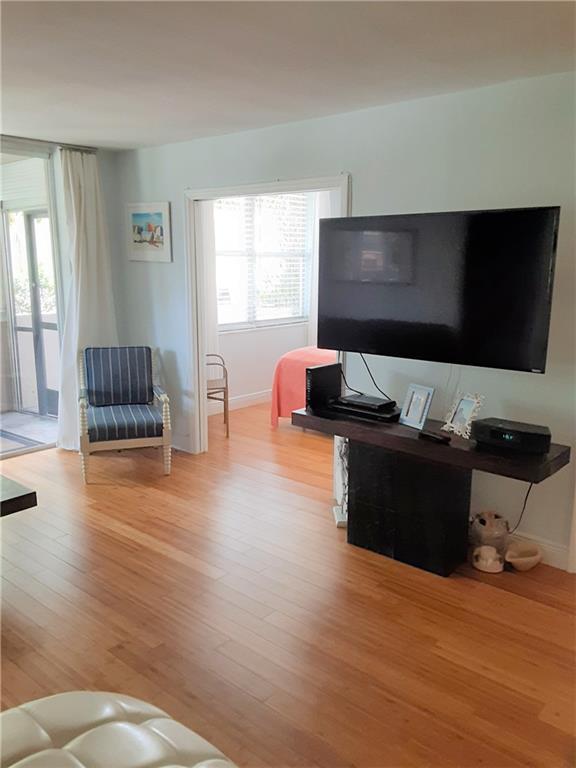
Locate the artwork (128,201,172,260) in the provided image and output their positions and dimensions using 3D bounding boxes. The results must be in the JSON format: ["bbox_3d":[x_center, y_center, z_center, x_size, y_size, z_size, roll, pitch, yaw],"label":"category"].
[{"bbox_3d":[-1.137,-1.250,4.956,0.553,0.472,0.030,10,15,39],"label":"artwork"}]

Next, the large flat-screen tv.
[{"bbox_3d":[0.758,-0.539,3.373,1.429,0.807,0.060,10,15,39],"label":"large flat-screen tv"}]

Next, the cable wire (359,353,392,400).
[{"bbox_3d":[0.536,-0.048,3.604,0.225,0.265,0.050,10,15,39],"label":"cable wire"}]

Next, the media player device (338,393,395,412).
[{"bbox_3d":[0.464,0.118,3.528,0.260,0.038,0.172,10,15,39],"label":"media player device"}]

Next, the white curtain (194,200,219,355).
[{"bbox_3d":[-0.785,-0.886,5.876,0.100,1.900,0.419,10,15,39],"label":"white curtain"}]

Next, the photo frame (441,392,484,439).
[{"bbox_3d":[0.931,0.162,3.170,0.035,0.221,0.185,22,-2,-35],"label":"photo frame"}]

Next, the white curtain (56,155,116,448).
[{"bbox_3d":[-1.677,-0.650,4.983,0.220,2.423,0.644,10,15,39],"label":"white curtain"}]

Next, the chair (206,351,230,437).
[{"bbox_3d":[-0.831,0.073,5.595,0.540,0.780,0.530,-2,12,-9],"label":"chair"}]

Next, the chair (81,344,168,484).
[{"bbox_3d":[-1.286,0.208,4.645,0.650,0.900,0.710,-3,12,-17],"label":"chair"}]

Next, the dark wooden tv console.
[{"bbox_3d":[0.694,0.590,3.321,1.443,0.713,0.393,10,15,39],"label":"dark wooden tv console"}]

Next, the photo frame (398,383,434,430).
[{"bbox_3d":[0.711,0.126,3.279,0.030,0.233,0.168,16,0,-37],"label":"photo frame"}]

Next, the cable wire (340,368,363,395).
[{"bbox_3d":[0.399,-0.015,3.719,0.175,0.148,0.040,10,15,39],"label":"cable wire"}]

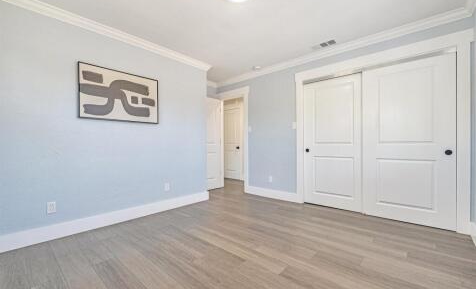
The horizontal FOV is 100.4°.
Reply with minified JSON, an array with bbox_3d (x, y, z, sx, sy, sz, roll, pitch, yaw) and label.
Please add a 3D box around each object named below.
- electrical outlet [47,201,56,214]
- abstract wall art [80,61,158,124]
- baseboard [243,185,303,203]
[{"bbox_3d":[-1.977,0.671,2.107,0.008,0.115,0.072,0,0,42],"label":"electrical outlet"},{"bbox_3d":[-1.512,-0.626,2.626,0.030,0.638,0.945,0,0,42],"label":"abstract wall art"},{"bbox_3d":[0.621,0.946,3.810,1.120,0.140,0.017,0,0,42],"label":"baseboard"}]

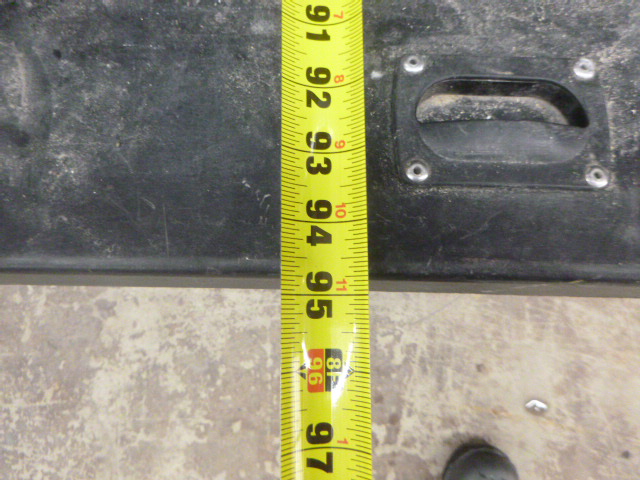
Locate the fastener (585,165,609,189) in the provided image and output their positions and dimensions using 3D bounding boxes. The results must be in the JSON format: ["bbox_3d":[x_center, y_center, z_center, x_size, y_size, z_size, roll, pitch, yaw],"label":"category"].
[{"bbox_3d":[0.105,-0.023,0.174,0.009,0.004,0.009,1,81,0],"label":"fastener"}]

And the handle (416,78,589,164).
[{"bbox_3d":[0.070,-0.045,0.186,0.066,0.016,0.035,1,81,0],"label":"handle"}]

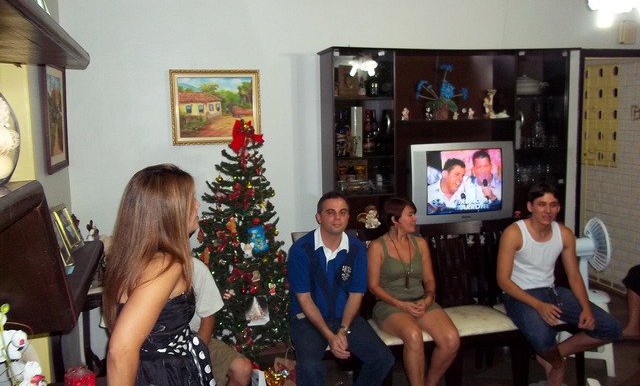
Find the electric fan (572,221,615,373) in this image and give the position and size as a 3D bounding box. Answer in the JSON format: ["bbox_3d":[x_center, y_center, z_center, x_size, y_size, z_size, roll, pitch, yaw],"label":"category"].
[{"bbox_3d":[1.776,0.671,3.911,0.316,1.028,0.346,-2,6,-8],"label":"electric fan"}]

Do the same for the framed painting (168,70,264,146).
[{"bbox_3d":[-0.688,-0.571,3.944,0.587,0.498,0.040,-3,6,-14],"label":"framed painting"}]

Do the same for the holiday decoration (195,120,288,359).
[{"bbox_3d":[-0.452,0.382,3.650,0.672,1.640,0.672,-3,6,-14],"label":"holiday decoration"}]

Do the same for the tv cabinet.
[{"bbox_3d":[0.891,0.093,4.212,1.714,2.145,0.405,-3,6,-14],"label":"tv cabinet"}]

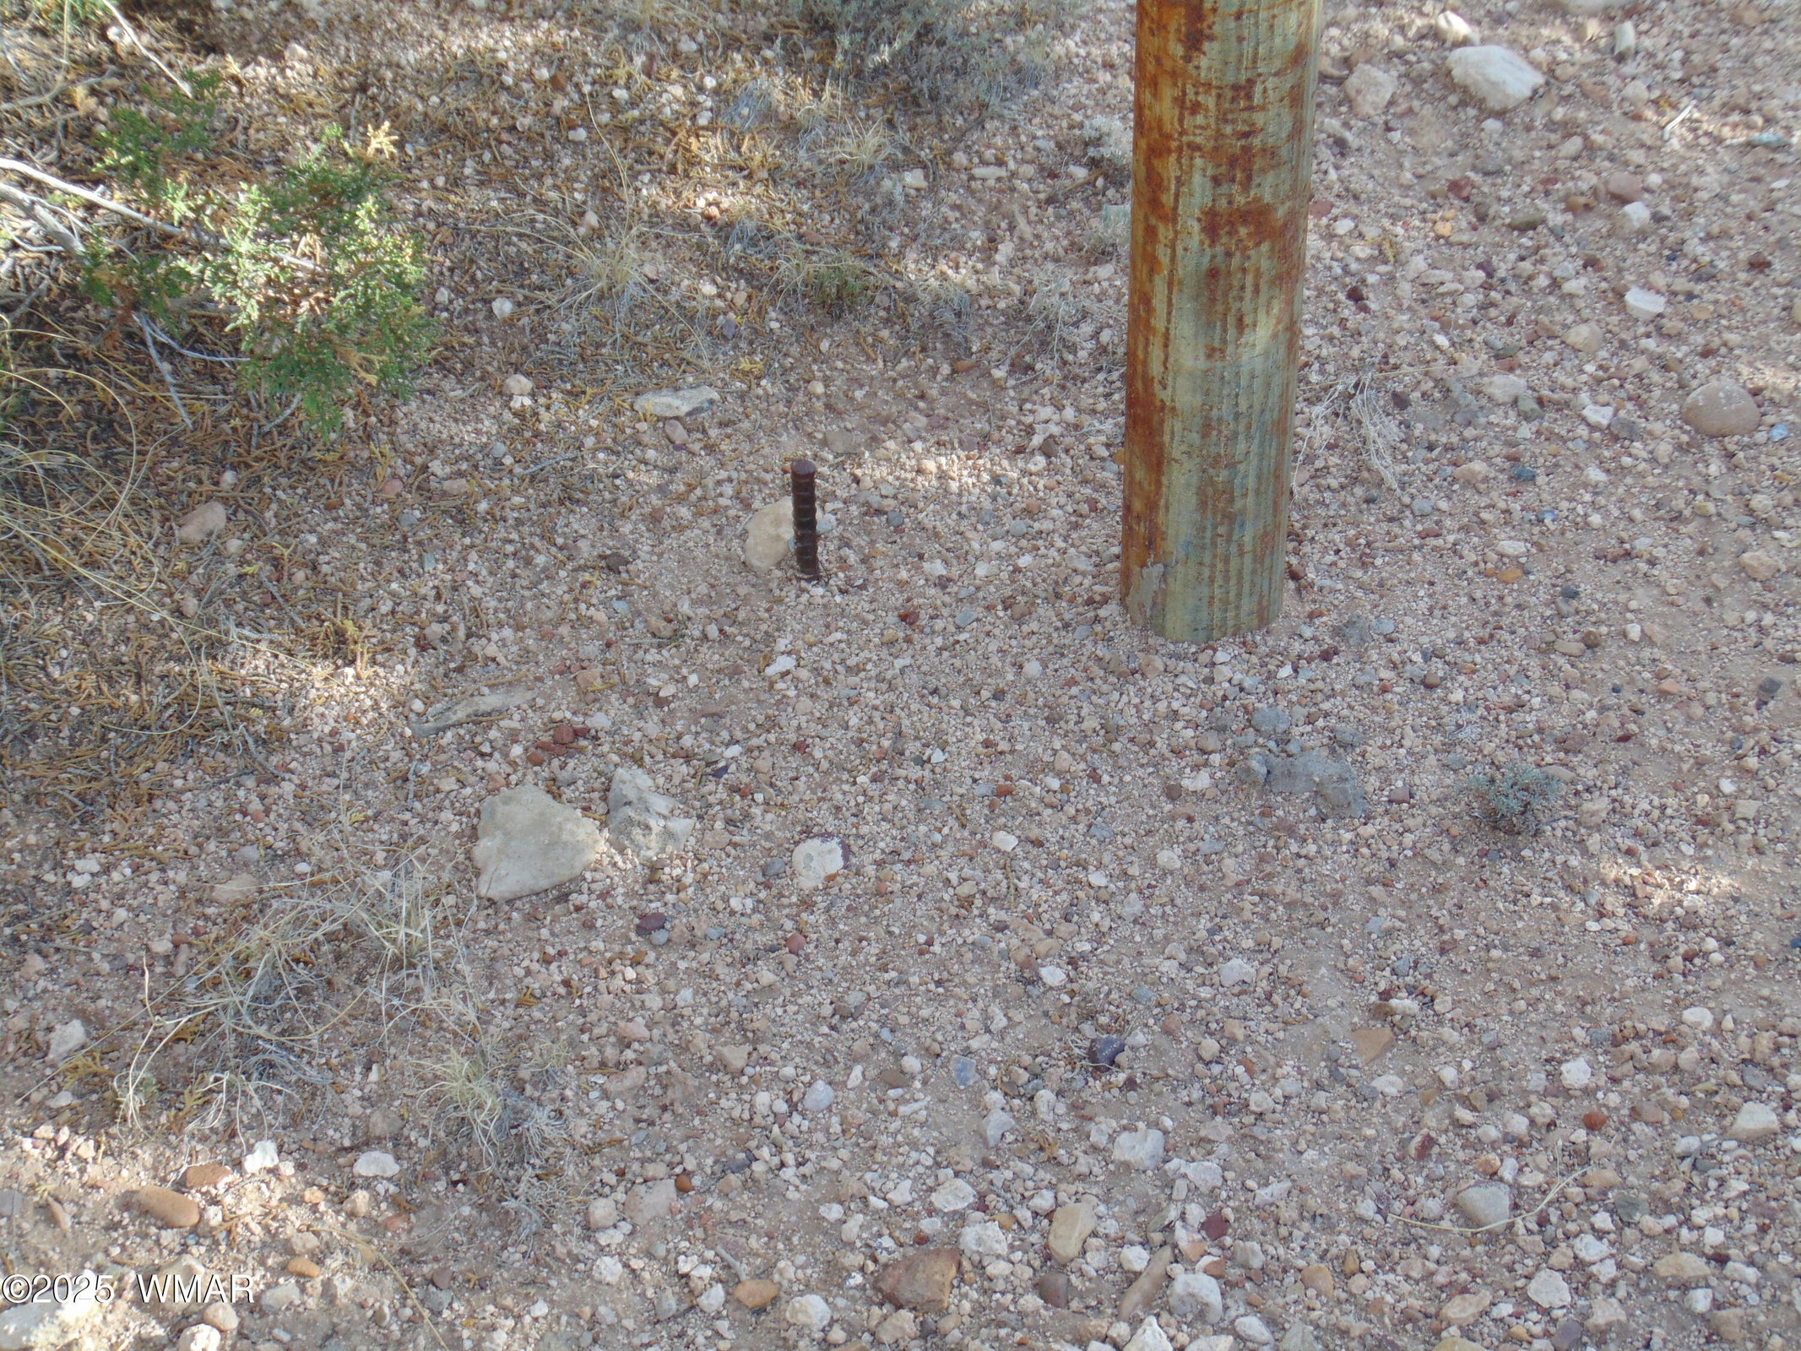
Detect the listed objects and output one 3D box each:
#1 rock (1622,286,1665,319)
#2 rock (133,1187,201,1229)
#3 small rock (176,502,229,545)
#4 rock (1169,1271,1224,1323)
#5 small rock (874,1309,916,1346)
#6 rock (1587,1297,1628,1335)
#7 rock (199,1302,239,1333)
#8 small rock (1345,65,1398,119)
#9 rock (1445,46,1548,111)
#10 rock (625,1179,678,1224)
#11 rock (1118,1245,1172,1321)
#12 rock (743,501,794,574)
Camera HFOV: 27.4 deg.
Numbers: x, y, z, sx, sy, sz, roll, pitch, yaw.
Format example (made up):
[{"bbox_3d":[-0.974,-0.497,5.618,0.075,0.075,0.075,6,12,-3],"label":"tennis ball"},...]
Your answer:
[{"bbox_3d":[0.558,-0.277,2.764,0.030,0.016,0.025,5,41,7],"label":"rock"},{"bbox_3d":[-0.421,0.305,2.123,0.046,0.013,0.017,18,45,21],"label":"rock"},{"bbox_3d":[-0.488,-0.106,2.584,0.037,0.022,0.043,-2,40,0],"label":"small rock"},{"bbox_3d":[0.161,0.337,2.005,0.030,0.019,0.035,-2,40,0],"label":"rock"},{"bbox_3d":[-0.003,0.366,2.076,0.024,0.013,0.020,-1,45,1],"label":"small rock"},{"bbox_3d":[0.388,0.354,2.046,0.025,0.010,0.017,-18,44,-19],"label":"rock"},{"bbox_3d":[-0.370,0.349,2.011,0.020,0.015,0.017,-2,40,0],"label":"rock"},{"bbox_3d":[0.379,-0.473,2.989,0.039,0.024,0.056,20,45,23],"label":"small rock"},{"bbox_3d":[0.481,-0.486,2.990,0.063,0.037,0.088,-24,49,-21],"label":"rock"},{"bbox_3d":[-0.143,0.301,2.120,0.029,0.012,0.025,-3,41,-1],"label":"rock"},{"bbox_3d":[0.139,0.340,2.069,0.012,0.011,0.054,24,47,26],"label":"rock"},{"bbox_3d":[-0.092,-0.101,2.577,0.036,0.018,0.067,22,46,25],"label":"rock"}]

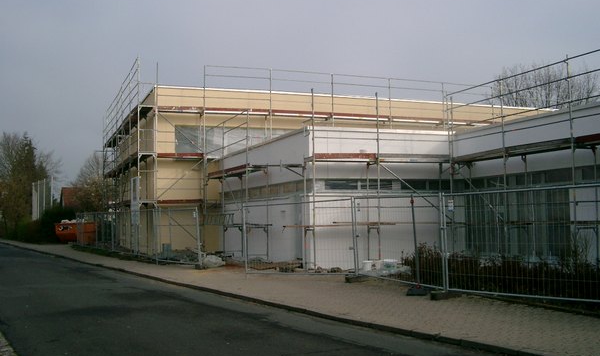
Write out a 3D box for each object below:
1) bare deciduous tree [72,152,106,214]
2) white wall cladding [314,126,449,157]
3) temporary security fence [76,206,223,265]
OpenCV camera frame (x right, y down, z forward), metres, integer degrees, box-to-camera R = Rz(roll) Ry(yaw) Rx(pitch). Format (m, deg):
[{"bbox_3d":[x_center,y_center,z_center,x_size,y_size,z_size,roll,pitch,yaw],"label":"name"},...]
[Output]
[{"bbox_3d":[-19.320,1.475,59.999,5.000,7.895,5.000,0,-3,-18],"label":"bare deciduous tree"},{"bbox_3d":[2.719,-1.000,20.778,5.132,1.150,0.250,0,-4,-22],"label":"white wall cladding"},{"bbox_3d":[-8.658,2.520,30.106,0.700,2.000,21.200,1,-4,-29],"label":"temporary security fence"}]

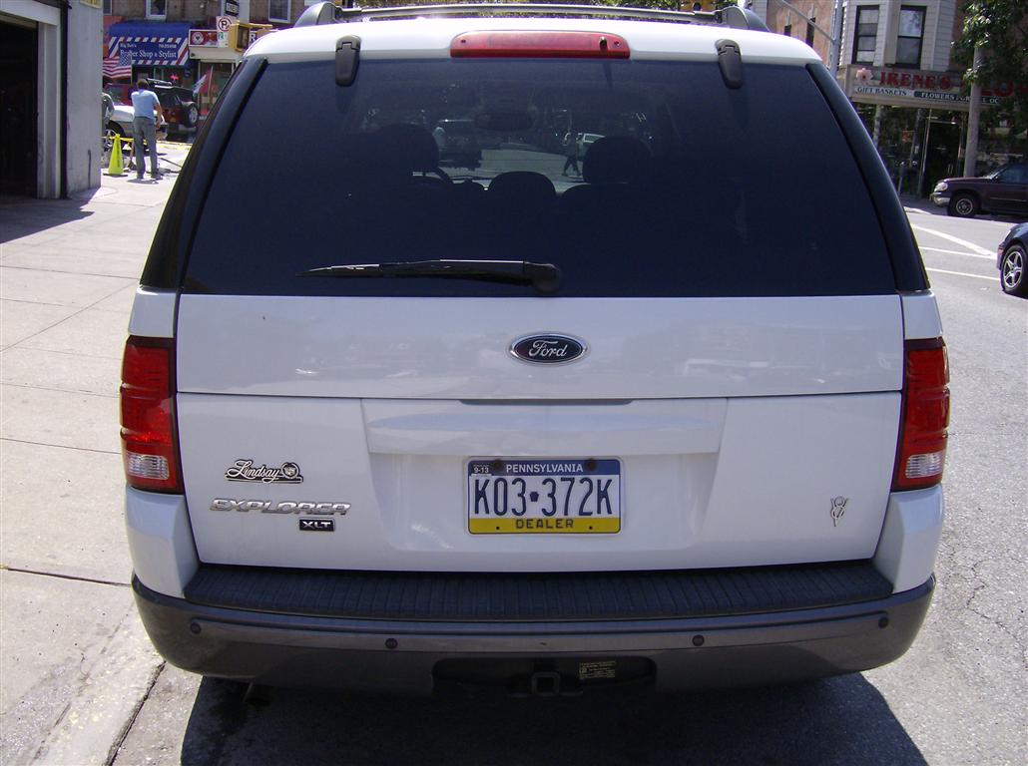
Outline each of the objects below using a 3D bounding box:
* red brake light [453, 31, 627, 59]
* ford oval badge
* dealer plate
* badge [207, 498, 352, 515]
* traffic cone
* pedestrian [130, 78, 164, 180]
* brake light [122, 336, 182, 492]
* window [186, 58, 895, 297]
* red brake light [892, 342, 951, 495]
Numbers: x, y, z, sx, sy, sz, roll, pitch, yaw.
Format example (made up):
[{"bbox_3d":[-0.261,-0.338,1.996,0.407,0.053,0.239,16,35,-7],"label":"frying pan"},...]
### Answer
[{"bbox_3d":[0.050,-0.639,2.030,0.345,0.052,0.060,1,13,-2],"label":"red brake light"},{"bbox_3d":[0.064,-0.062,1.943,0.142,0.058,0.014,1,8,-2],"label":"ford oval badge"},{"bbox_3d":[0.058,0.215,2.040,0.305,0.152,0.012,1,8,-2],"label":"dealer plate"},{"bbox_3d":[-0.442,0.236,2.013,0.272,0.026,0.010,2,13,3],"label":"badge"},{"bbox_3d":[-7.197,-4.105,19.221,0.370,0.710,0.370,-3,14,-19],"label":"traffic cone"},{"bbox_3d":[-6.300,-4.341,18.209,0.550,1.720,0.360,-2,13,-14],"label":"pedestrian"},{"bbox_3d":[-0.703,0.062,2.077,0.150,0.315,0.150,1,13,-2],"label":"brake light"},{"bbox_3d":[0.061,-0.399,2.037,1.350,0.475,0.090,1,-13,-2],"label":"window"},{"bbox_3d":[0.811,0.069,2.137,0.150,0.315,0.150,1,13,-2],"label":"red brake light"}]

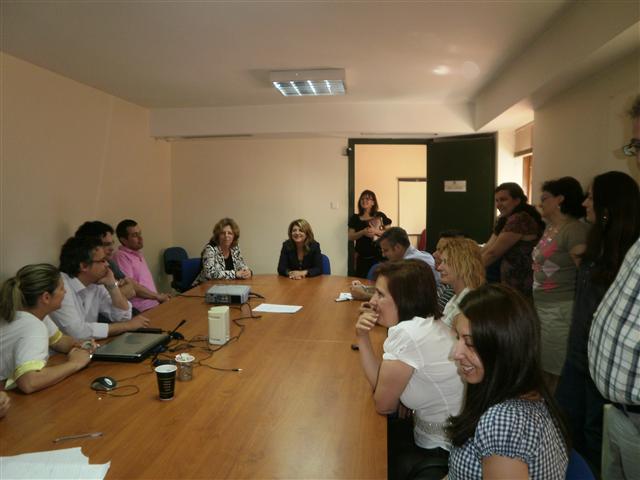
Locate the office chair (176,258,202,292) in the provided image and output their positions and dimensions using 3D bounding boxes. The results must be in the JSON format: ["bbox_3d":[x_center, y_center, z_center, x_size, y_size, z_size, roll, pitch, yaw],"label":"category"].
[{"bbox_3d":[-1.120,0.634,4.727,0.570,0.910,0.580,-2,6,-21],"label":"office chair"}]

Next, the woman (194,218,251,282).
[{"bbox_3d":[-0.908,0.461,4.572,0.520,1.300,0.680,-3,6,-25],"label":"woman"}]

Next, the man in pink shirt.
[{"bbox_3d":[-1.280,0.503,3.741,0.800,1.340,0.520,1,5,14],"label":"man in pink shirt"}]

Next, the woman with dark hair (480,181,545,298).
[{"bbox_3d":[1.270,0.404,3.401,0.520,1.600,0.480,0,5,-3],"label":"woman with dark hair"}]

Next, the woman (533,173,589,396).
[{"bbox_3d":[1.438,0.456,2.880,0.310,1.630,0.450,0,5,1],"label":"woman"}]

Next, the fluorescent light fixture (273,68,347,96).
[{"bbox_3d":[-0.074,-1.417,4.356,0.610,0.090,0.610,1,5,7],"label":"fluorescent light fixture"}]

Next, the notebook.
[{"bbox_3d":[-0.940,0.533,2.418,0.250,0.040,0.360,0,5,5],"label":"notebook"}]

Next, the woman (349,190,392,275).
[{"bbox_3d":[0.545,0.232,5.393,0.470,1.580,0.350,1,5,6],"label":"woman"}]

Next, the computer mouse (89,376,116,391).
[{"bbox_3d":[-0.904,0.594,2.010,0.112,0.038,0.064,-3,6,-28],"label":"computer mouse"}]

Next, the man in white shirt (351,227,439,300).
[{"bbox_3d":[0.620,0.533,3.744,0.820,1.280,0.520,0,5,0],"label":"man in white shirt"}]

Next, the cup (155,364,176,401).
[{"bbox_3d":[-0.605,0.565,1.895,0.086,0.117,0.086,0,5,0],"label":"cup"}]

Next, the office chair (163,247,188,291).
[{"bbox_3d":[-1.380,0.573,5.073,0.600,0.960,0.600,-2,6,-22],"label":"office chair"}]

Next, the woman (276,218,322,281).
[{"bbox_3d":[-0.206,0.444,4.801,0.490,1.290,0.680,0,5,3],"label":"woman"}]

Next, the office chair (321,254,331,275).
[{"bbox_3d":[-0.144,0.616,5.053,0.560,0.900,0.580,1,5,6],"label":"office chair"}]

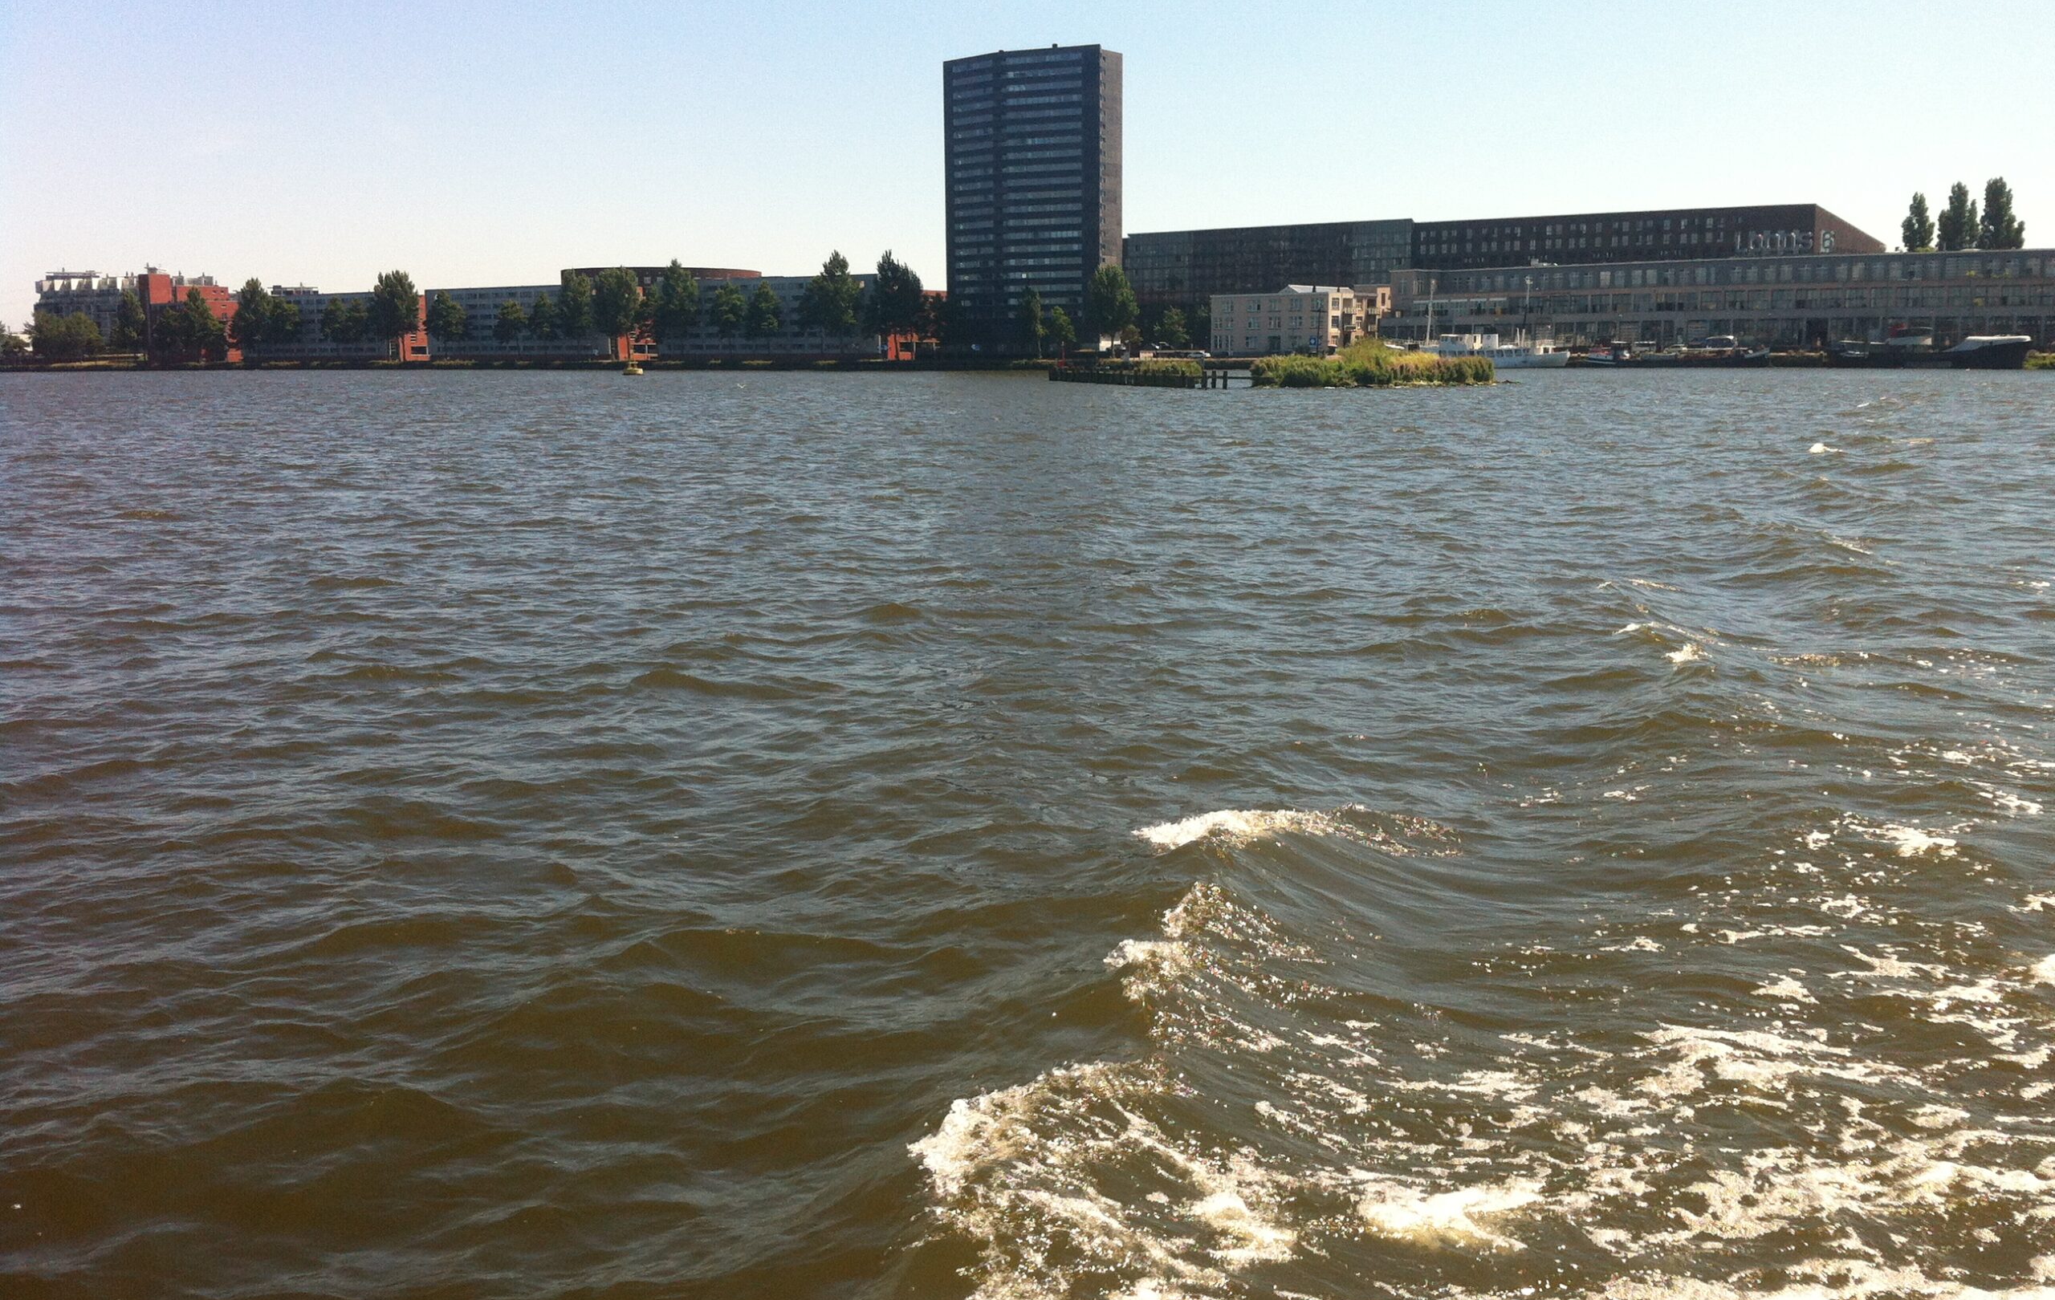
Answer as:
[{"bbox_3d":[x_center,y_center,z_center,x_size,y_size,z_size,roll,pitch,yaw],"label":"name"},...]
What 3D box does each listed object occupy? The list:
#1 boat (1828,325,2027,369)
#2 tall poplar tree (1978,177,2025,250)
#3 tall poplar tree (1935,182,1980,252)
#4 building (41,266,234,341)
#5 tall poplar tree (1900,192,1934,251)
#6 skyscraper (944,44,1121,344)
[{"bbox_3d":[129.130,-43.430,297.800,27.670,5.930,5.300,6,11,38],"label":"boat"},{"bbox_3d":[181.140,-71.650,386.890,8.600,32.300,8.600,7,11,41],"label":"tall poplar tree"},{"bbox_3d":[173.710,-71.560,388.920,8.100,31.600,8.100,7,11,41],"label":"tall poplar tree"},{"bbox_3d":[-285.880,-106.710,664.630,70.840,28.490,29.000,6,11,38],"label":"building"},{"bbox_3d":[156.820,-66.600,367.610,7.080,28.610,7.080,6,11,38],"label":"tall poplar tree"},{"bbox_3d":[1.130,-94.940,446.350,39.800,63.700,18.000,4,10,30],"label":"skyscraper"}]

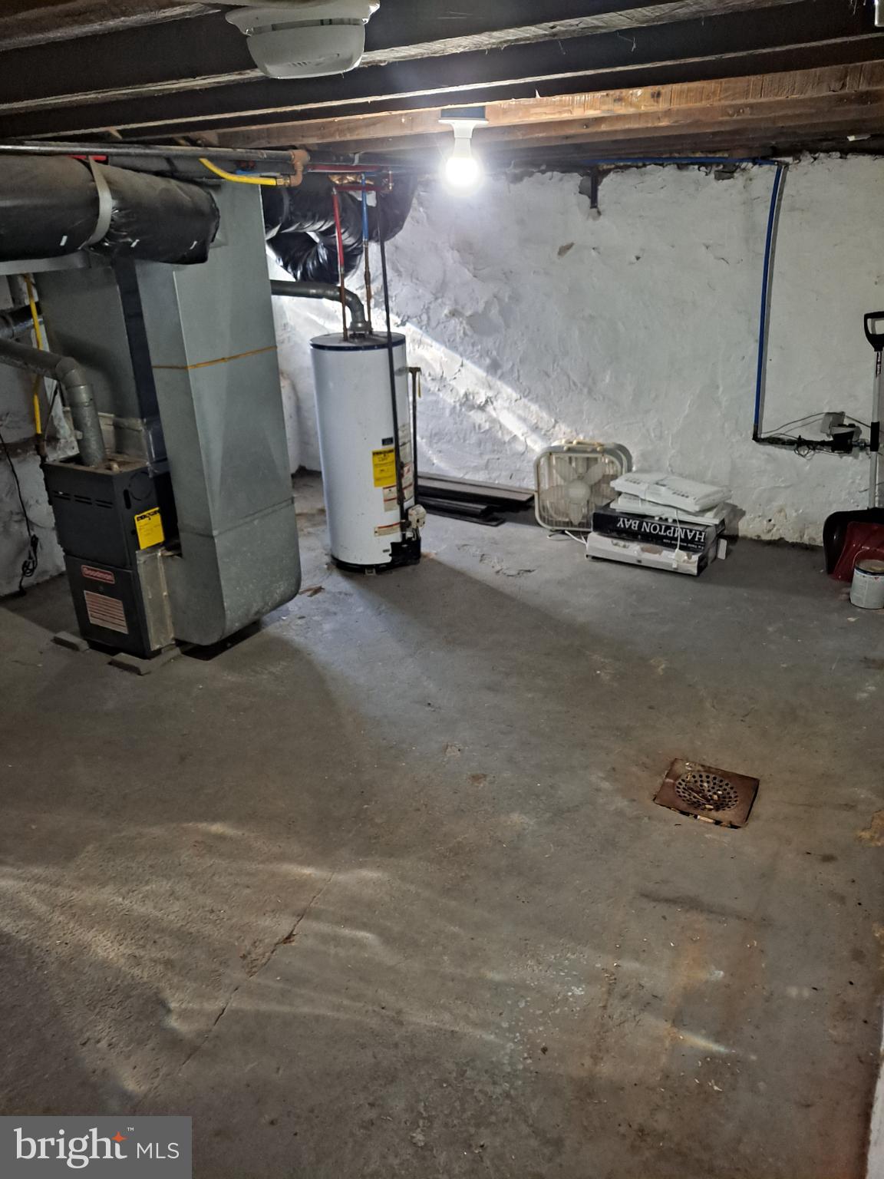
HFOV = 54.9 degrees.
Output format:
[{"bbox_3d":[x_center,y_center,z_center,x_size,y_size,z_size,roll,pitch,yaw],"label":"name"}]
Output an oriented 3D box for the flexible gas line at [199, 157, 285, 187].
[{"bbox_3d":[-0.600,-1.248,2.550,0.280,0.100,0.045,-15,25,-27],"label":"flexible gas line"}]

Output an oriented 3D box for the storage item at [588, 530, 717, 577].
[{"bbox_3d":[1.166,-0.238,4.713,0.627,0.120,0.330,12,27,32],"label":"storage item"}]

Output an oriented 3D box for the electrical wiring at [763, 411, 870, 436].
[{"bbox_3d":[1.979,-0.872,4.529,0.528,0.140,0.080,10,26,28],"label":"electrical wiring"}]

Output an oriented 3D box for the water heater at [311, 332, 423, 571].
[{"bbox_3d":[-0.378,-0.767,4.711,0.590,1.230,0.510,9,25,25],"label":"water heater"}]

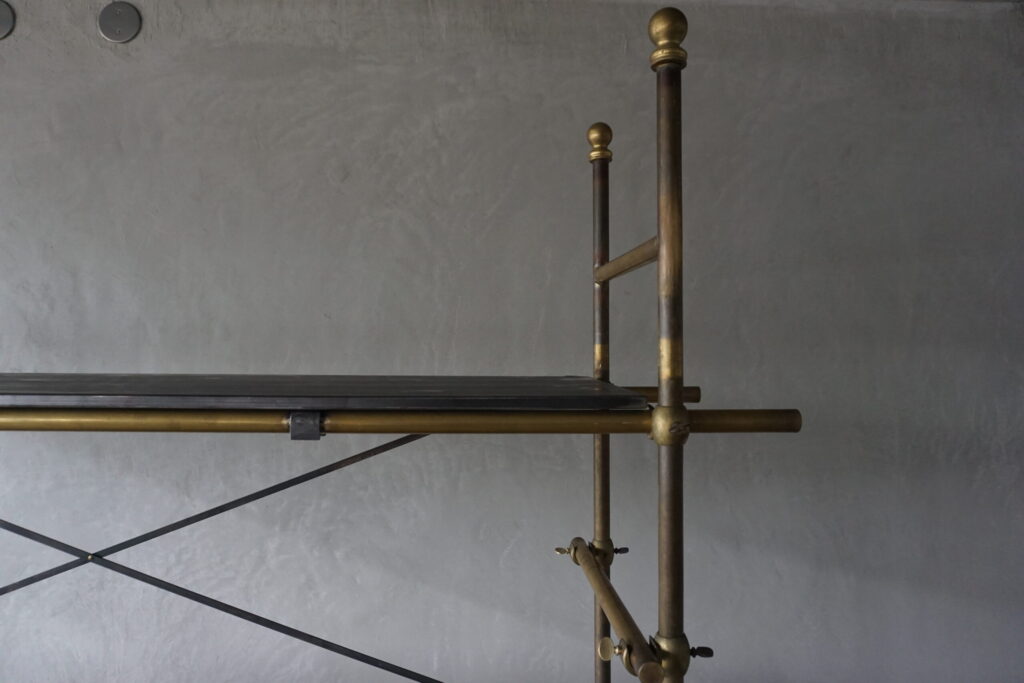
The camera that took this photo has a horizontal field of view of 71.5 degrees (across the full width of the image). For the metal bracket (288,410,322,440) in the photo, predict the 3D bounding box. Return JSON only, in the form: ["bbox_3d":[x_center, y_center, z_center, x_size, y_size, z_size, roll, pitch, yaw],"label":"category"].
[{"bbox_3d":[-0.261,0.107,0.915,0.038,0.039,0.030,0,0,0],"label":"metal bracket"}]

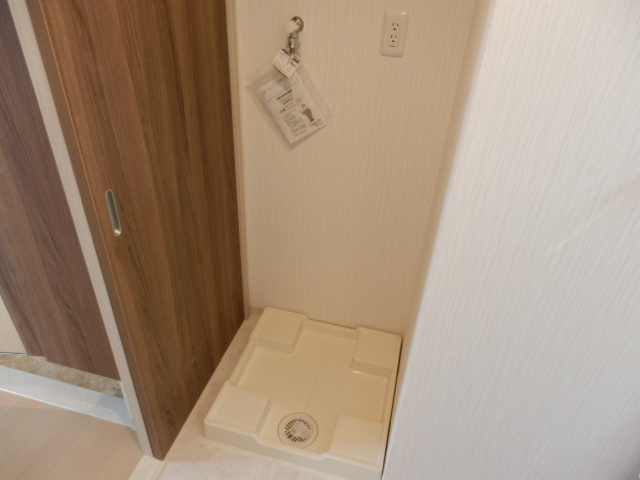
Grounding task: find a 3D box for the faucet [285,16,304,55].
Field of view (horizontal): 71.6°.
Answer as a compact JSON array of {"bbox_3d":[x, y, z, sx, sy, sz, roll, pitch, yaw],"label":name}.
[{"bbox_3d":[-0.085,-0.640,1.397,0.052,0.110,0.078,10,34,11],"label":"faucet"}]

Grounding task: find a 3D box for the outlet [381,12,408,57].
[{"bbox_3d":[0.227,-0.622,1.352,0.070,0.120,0.012,10,34,11],"label":"outlet"}]

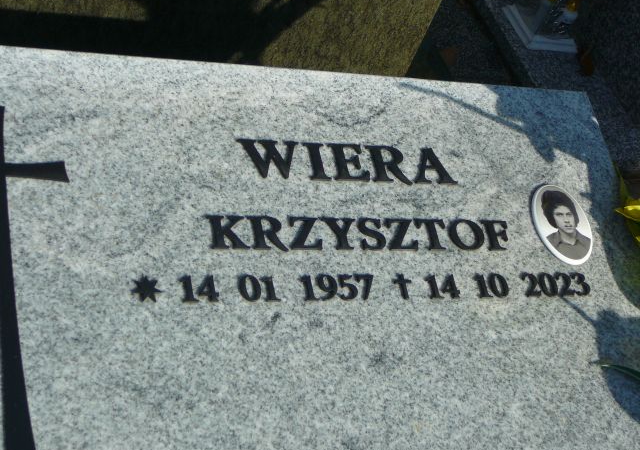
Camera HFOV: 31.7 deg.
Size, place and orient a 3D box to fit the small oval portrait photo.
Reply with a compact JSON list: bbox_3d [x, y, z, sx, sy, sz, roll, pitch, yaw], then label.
[{"bbox_3d":[0.329,-0.001,1.522,0.090,0.008,0.120,1,63,-25],"label":"small oval portrait photo"}]

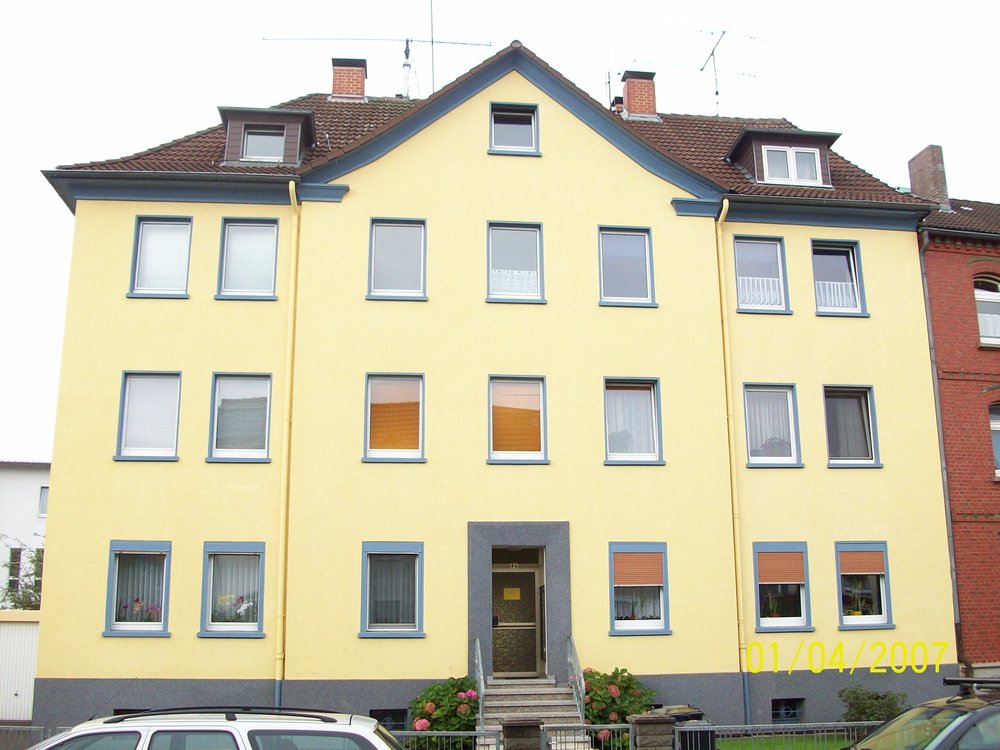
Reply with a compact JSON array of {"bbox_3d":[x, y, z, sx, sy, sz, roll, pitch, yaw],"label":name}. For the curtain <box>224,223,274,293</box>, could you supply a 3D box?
[{"bbox_3d":[-4.783,-2.219,18.807,0.922,1.343,0.090,1,-12,-6],"label":"curtain"}]

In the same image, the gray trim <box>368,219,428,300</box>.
[{"bbox_3d":[-1.942,-2.194,18.709,1.170,1.670,0.200,1,-13,-6],"label":"gray trim"}]

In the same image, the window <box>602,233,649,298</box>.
[{"bbox_3d":[2.461,-2.169,19.444,0.902,1.314,0.090,1,-13,-6],"label":"window"}]

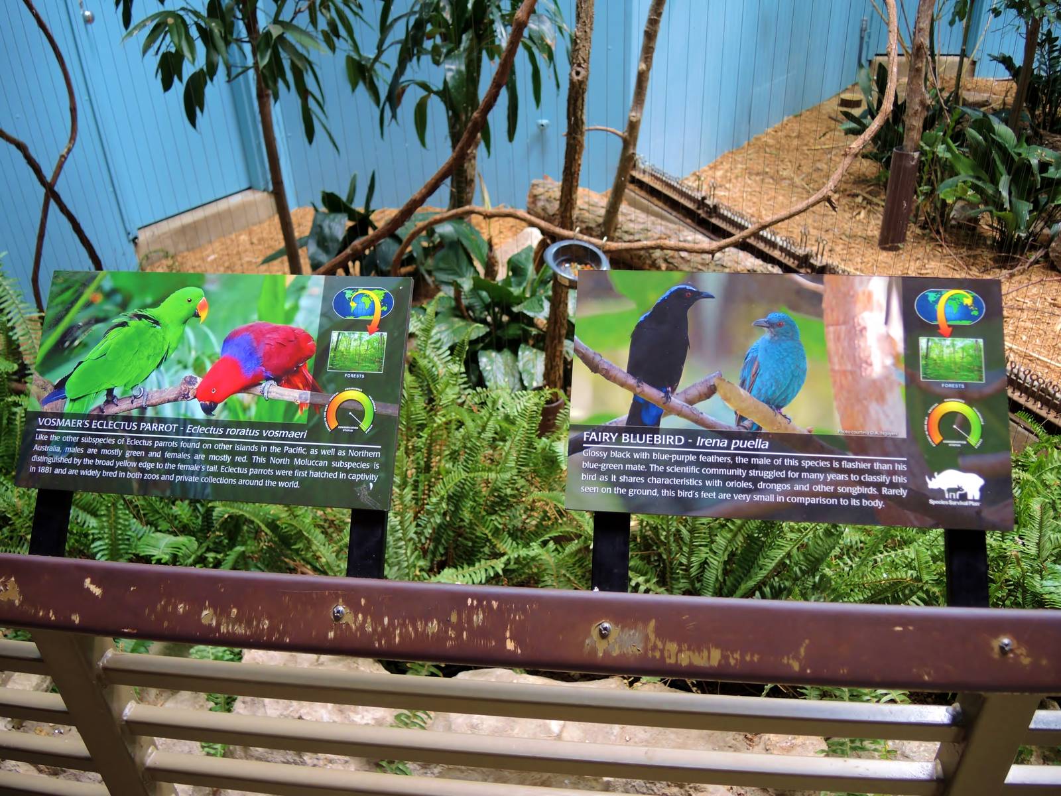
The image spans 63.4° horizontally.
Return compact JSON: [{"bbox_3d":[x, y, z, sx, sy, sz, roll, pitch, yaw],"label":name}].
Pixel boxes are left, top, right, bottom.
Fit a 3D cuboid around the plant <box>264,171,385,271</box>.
[{"bbox_3d":[-0.920,-0.740,3.860,0.540,0.500,0.470,-2,28,0],"label":"plant"}]

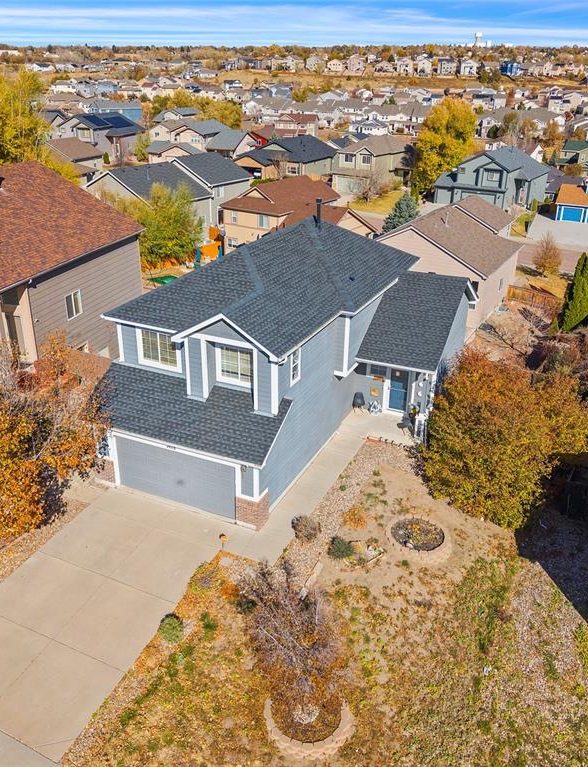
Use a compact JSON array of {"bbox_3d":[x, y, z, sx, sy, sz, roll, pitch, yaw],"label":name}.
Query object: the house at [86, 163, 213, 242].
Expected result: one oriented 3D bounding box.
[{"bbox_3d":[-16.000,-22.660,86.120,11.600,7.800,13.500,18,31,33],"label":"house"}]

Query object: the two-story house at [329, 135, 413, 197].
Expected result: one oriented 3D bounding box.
[{"bbox_3d":[14.590,-36.800,118.900,10.200,7.700,15.550,17,29,31],"label":"two-story house"}]

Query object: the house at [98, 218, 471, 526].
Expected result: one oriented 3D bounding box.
[{"bbox_3d":[0.540,-1.870,29.290,10.850,7.750,16.250,12,27,22],"label":"house"}]

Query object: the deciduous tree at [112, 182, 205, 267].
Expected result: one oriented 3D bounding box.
[{"bbox_3d":[-11.260,-12.700,58.100,7.400,7.200,7.000,0,25,0],"label":"deciduous tree"}]

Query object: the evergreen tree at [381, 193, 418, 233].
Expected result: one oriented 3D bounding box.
[{"bbox_3d":[11.920,-18.600,79.690,4.000,5.700,4.000,11,28,23],"label":"evergreen tree"}]

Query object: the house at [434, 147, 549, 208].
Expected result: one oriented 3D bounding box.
[{"bbox_3d":[29.710,-30.950,104.880,11.900,7.700,16.300,17,30,31],"label":"house"}]

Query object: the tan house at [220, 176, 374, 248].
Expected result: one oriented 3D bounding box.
[{"bbox_3d":[1.320,-17.230,75.120,15.000,7.200,13.000,13,28,26],"label":"tan house"}]

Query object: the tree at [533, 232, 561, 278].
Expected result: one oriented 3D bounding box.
[{"bbox_3d":[21.980,-11.140,61.480,2.320,3.860,2.320,12,27,22],"label":"tree"}]

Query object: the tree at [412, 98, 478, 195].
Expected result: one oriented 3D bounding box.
[{"bbox_3d":[24.010,-37.350,112.860,10.190,14.830,10.190,12,27,22],"label":"tree"}]

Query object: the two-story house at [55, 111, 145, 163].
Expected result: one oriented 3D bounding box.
[{"bbox_3d":[-34.900,-45.970,131.360,12.000,7.600,12.700,14,29,27],"label":"two-story house"}]

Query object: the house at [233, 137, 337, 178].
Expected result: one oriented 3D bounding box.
[{"bbox_3d":[-1.220,-40.410,128.000,10.500,6.100,19.500,17,29,31],"label":"house"}]

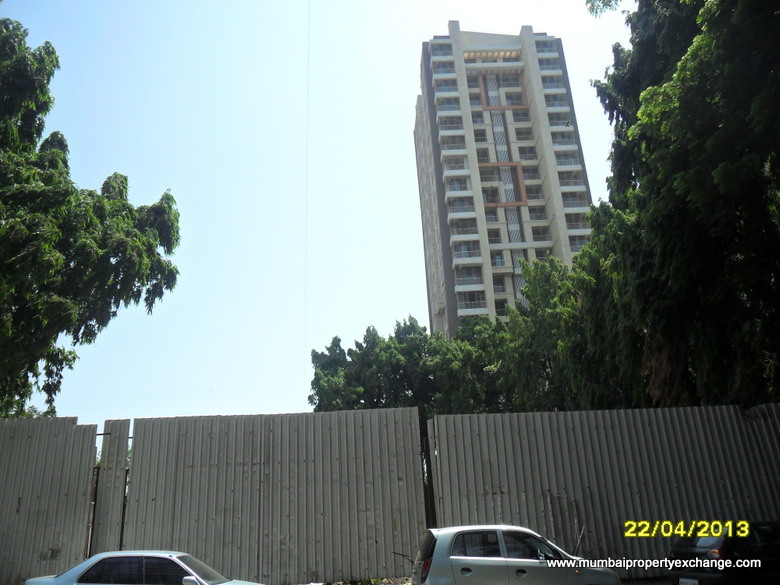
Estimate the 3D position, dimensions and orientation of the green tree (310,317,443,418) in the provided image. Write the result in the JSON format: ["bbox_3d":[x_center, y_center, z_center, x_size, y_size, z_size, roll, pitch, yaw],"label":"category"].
[{"bbox_3d":[-0.486,5.764,27.164,6.000,9.500,5.800,-3,-20,-2],"label":"green tree"}]

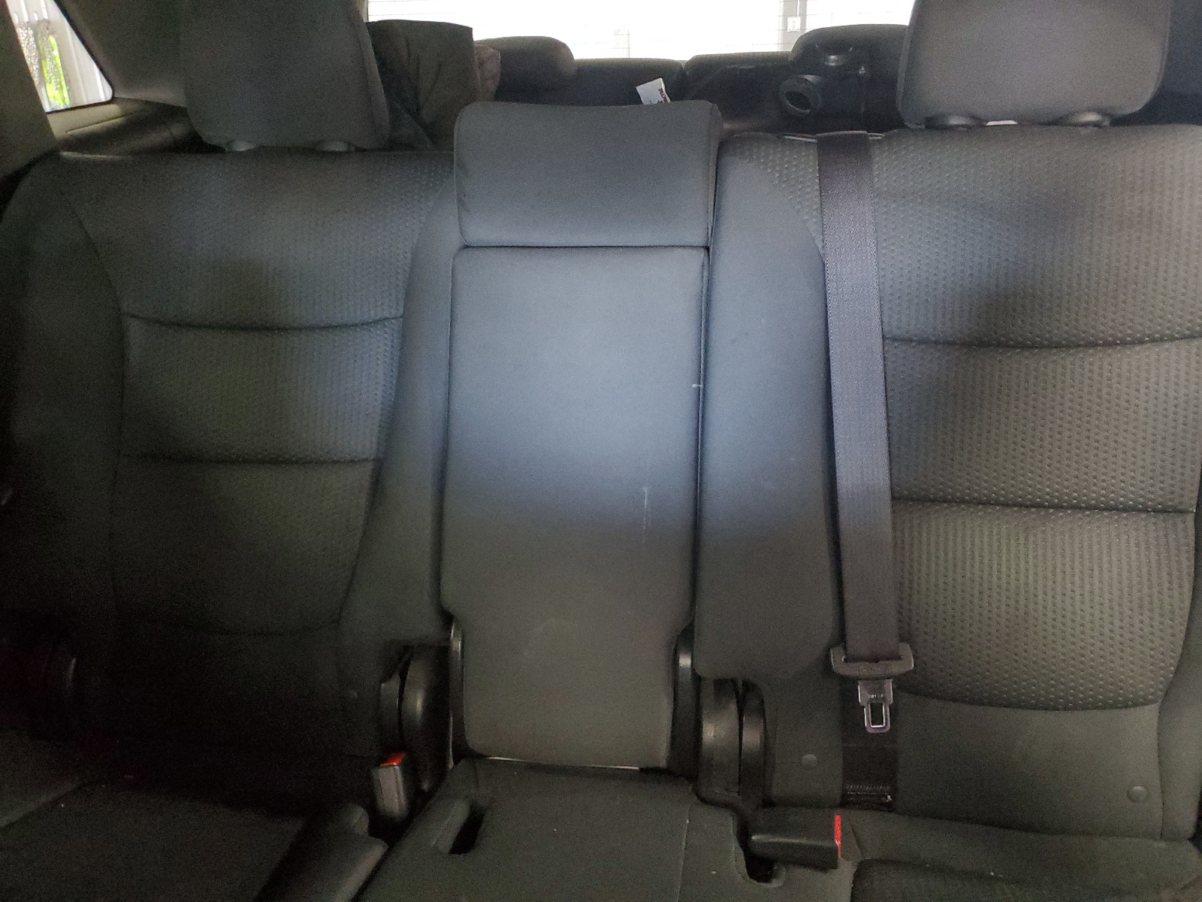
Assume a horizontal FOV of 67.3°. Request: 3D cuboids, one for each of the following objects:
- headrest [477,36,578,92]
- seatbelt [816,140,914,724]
[{"bbox_3d":[-0.164,-0.675,1.580,0.240,0.105,0.095,3,10,12],"label":"headrest"},{"bbox_3d":[0.228,-0.019,0.795,0.072,0.530,0.040,-3,-3,12],"label":"seatbelt"}]

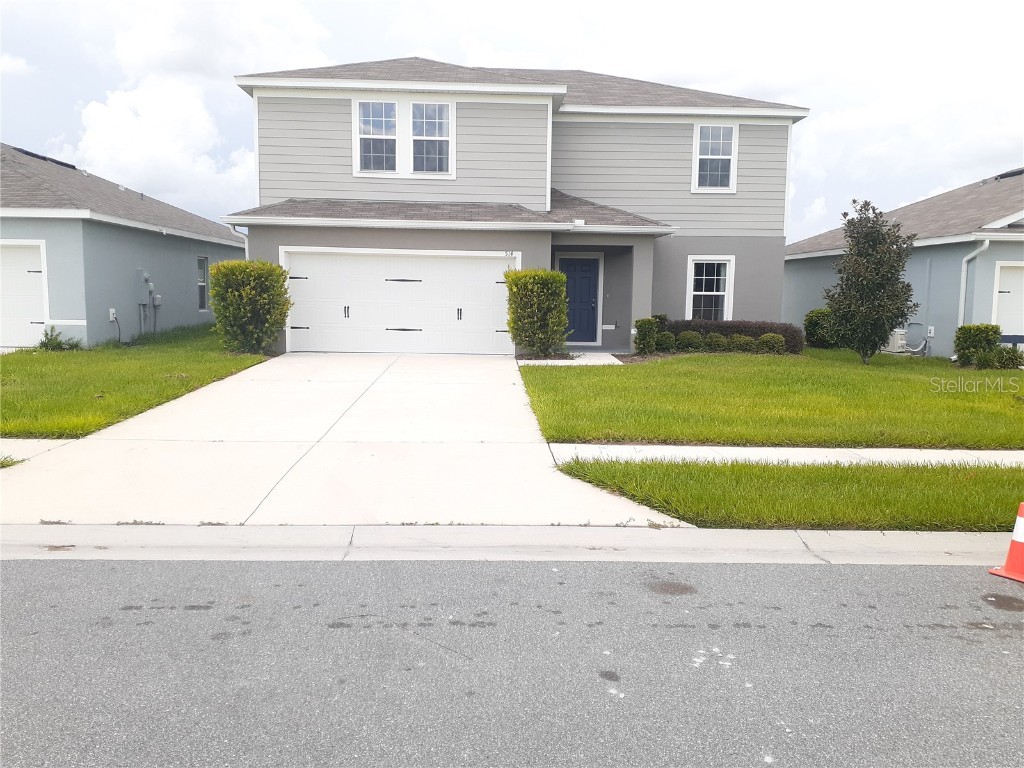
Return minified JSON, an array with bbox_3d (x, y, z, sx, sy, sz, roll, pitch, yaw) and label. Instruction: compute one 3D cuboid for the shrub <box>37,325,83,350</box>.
[{"bbox_3d":[-9.136,-0.941,16.139,0.844,0.500,0.633,1,7,-1],"label":"shrub"}]

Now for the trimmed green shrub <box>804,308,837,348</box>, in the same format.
[{"bbox_3d":[8.205,-1.468,21.071,0.919,1.025,0.919,1,7,-1],"label":"trimmed green shrub"}]

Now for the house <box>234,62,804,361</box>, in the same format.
[{"bbox_3d":[0.396,-5.137,22.442,12.980,7.780,12.340,1,7,-1],"label":"house"}]

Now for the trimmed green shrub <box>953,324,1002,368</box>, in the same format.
[{"bbox_3d":[9.569,-0.796,16.448,0.875,0.826,0.875,1,7,-1],"label":"trimmed green shrub"}]

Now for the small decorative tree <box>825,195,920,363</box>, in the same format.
[{"bbox_3d":[7.282,-2.037,16.300,1.687,3.198,1.687,1,7,-1],"label":"small decorative tree"}]

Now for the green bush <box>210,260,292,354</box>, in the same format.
[{"bbox_3d":[-5.267,-1.557,16.209,1.576,1.830,1.497,1,7,-1],"label":"green bush"}]

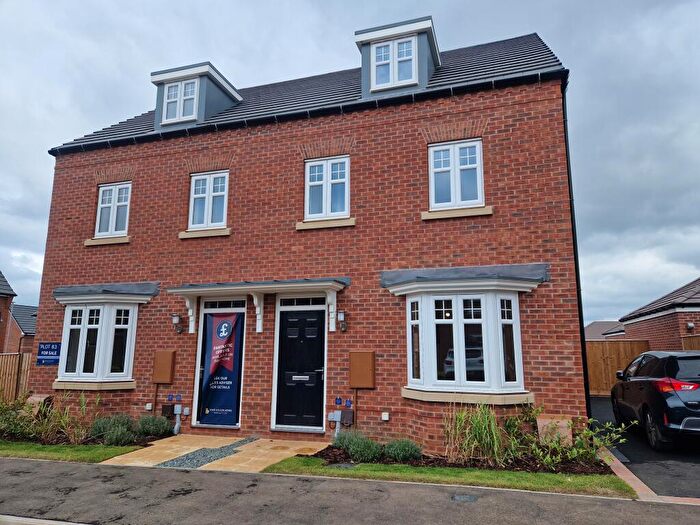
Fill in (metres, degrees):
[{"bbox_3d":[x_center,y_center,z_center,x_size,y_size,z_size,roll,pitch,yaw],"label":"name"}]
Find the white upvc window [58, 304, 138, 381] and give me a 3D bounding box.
[{"bbox_3d":[-5.078,1.562,9.140,1.780,1.455,0.440,-3,-10,17],"label":"white upvc window"}]

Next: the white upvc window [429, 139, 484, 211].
[{"bbox_3d":[1.792,-1.449,7.827,0.890,1.180,0.100,-3,-10,17],"label":"white upvc window"}]

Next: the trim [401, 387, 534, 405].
[{"bbox_3d":[1.761,2.048,7.097,1.988,0.153,0.410,-3,-10,17],"label":"trim"}]

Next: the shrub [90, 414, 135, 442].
[{"bbox_3d":[-4.182,2.893,8.201,0.700,0.440,0.650,-3,-10,17],"label":"shrub"}]

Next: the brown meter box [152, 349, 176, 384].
[{"bbox_3d":[-3.528,1.992,8.828,0.420,0.590,0.090,-3,-10,17],"label":"brown meter box"}]

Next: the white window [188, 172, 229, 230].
[{"bbox_3d":[-2.827,-1.233,9.365,0.884,1.177,0.080,-3,-10,17],"label":"white window"}]

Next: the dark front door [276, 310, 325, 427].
[{"bbox_3d":[-0.859,1.861,8.245,0.881,1.988,0.060,-3,-10,17],"label":"dark front door"}]

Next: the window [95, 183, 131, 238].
[{"bbox_3d":[-5.043,-1.108,9.939,0.912,1.198,0.090,-3,-10,17],"label":"window"}]

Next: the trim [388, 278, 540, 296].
[{"bbox_3d":[1.681,0.390,7.200,2.376,0.150,0.640,-3,-10,17],"label":"trim"}]

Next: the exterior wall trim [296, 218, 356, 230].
[{"bbox_3d":[-0.428,-0.671,8.450,1.126,0.131,0.120,-3,-10,17],"label":"exterior wall trim"}]

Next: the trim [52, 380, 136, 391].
[{"bbox_3d":[-5.147,2.394,9.085,1.995,0.140,0.420,-3,-10,17],"label":"trim"}]

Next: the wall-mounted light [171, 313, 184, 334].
[{"bbox_3d":[-3.240,1.137,8.719,0.180,0.400,0.230,-3,-10,17],"label":"wall-mounted light"}]

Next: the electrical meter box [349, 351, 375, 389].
[{"bbox_3d":[0.208,1.792,7.740,0.399,0.578,0.150,-3,-10,17],"label":"electrical meter box"}]

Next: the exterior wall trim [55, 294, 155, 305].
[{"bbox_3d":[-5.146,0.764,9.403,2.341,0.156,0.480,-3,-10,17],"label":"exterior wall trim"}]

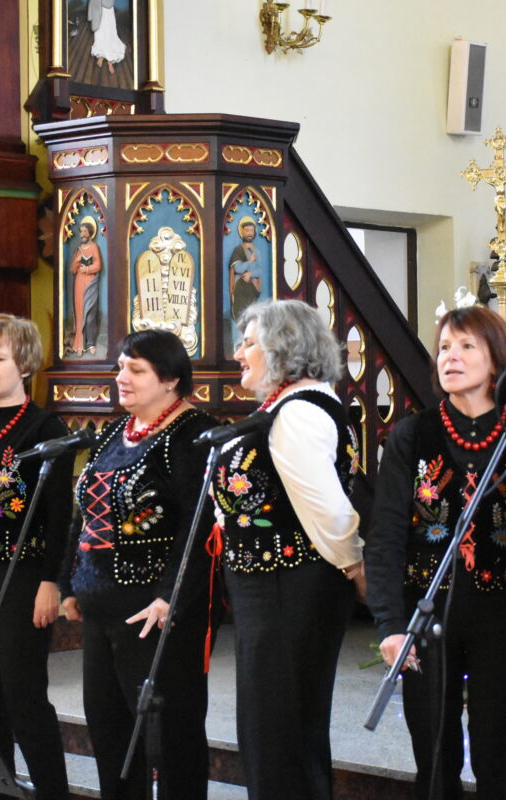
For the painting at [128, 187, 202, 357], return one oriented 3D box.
[{"bbox_3d":[-0.347,-0.510,7.470,0.290,0.680,0.060,0,0,4],"label":"painting"}]

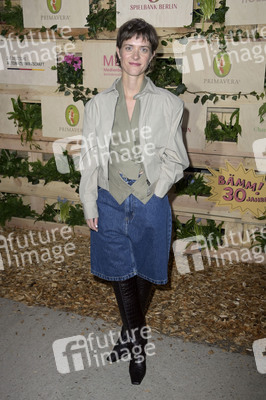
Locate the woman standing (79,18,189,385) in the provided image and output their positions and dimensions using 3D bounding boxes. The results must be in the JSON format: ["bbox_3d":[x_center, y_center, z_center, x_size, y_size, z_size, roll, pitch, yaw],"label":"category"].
[{"bbox_3d":[0.003,0.064,2.278,0.483,1.680,0.350,0,17,0],"label":"woman standing"}]

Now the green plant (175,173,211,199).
[{"bbox_3d":[0.446,-0.110,3.797,0.250,0.165,0.180,6,18,19],"label":"green plant"}]

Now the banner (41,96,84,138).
[{"bbox_3d":[-0.489,-0.656,4.049,0.580,0.336,0.020,7,18,21],"label":"banner"}]

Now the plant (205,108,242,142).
[{"bbox_3d":[0.651,-0.535,3.589,0.250,0.225,0.180,6,18,19],"label":"plant"}]

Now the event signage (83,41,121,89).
[{"bbox_3d":[-0.122,-0.988,3.699,0.560,0.337,0.020,6,18,19],"label":"event signage"}]

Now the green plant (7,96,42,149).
[{"bbox_3d":[-0.891,-0.638,4.113,0.250,0.400,0.200,6,18,19],"label":"green plant"}]

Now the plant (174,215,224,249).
[{"bbox_3d":[0.505,0.245,3.898,0.397,0.252,0.220,7,18,21],"label":"plant"}]

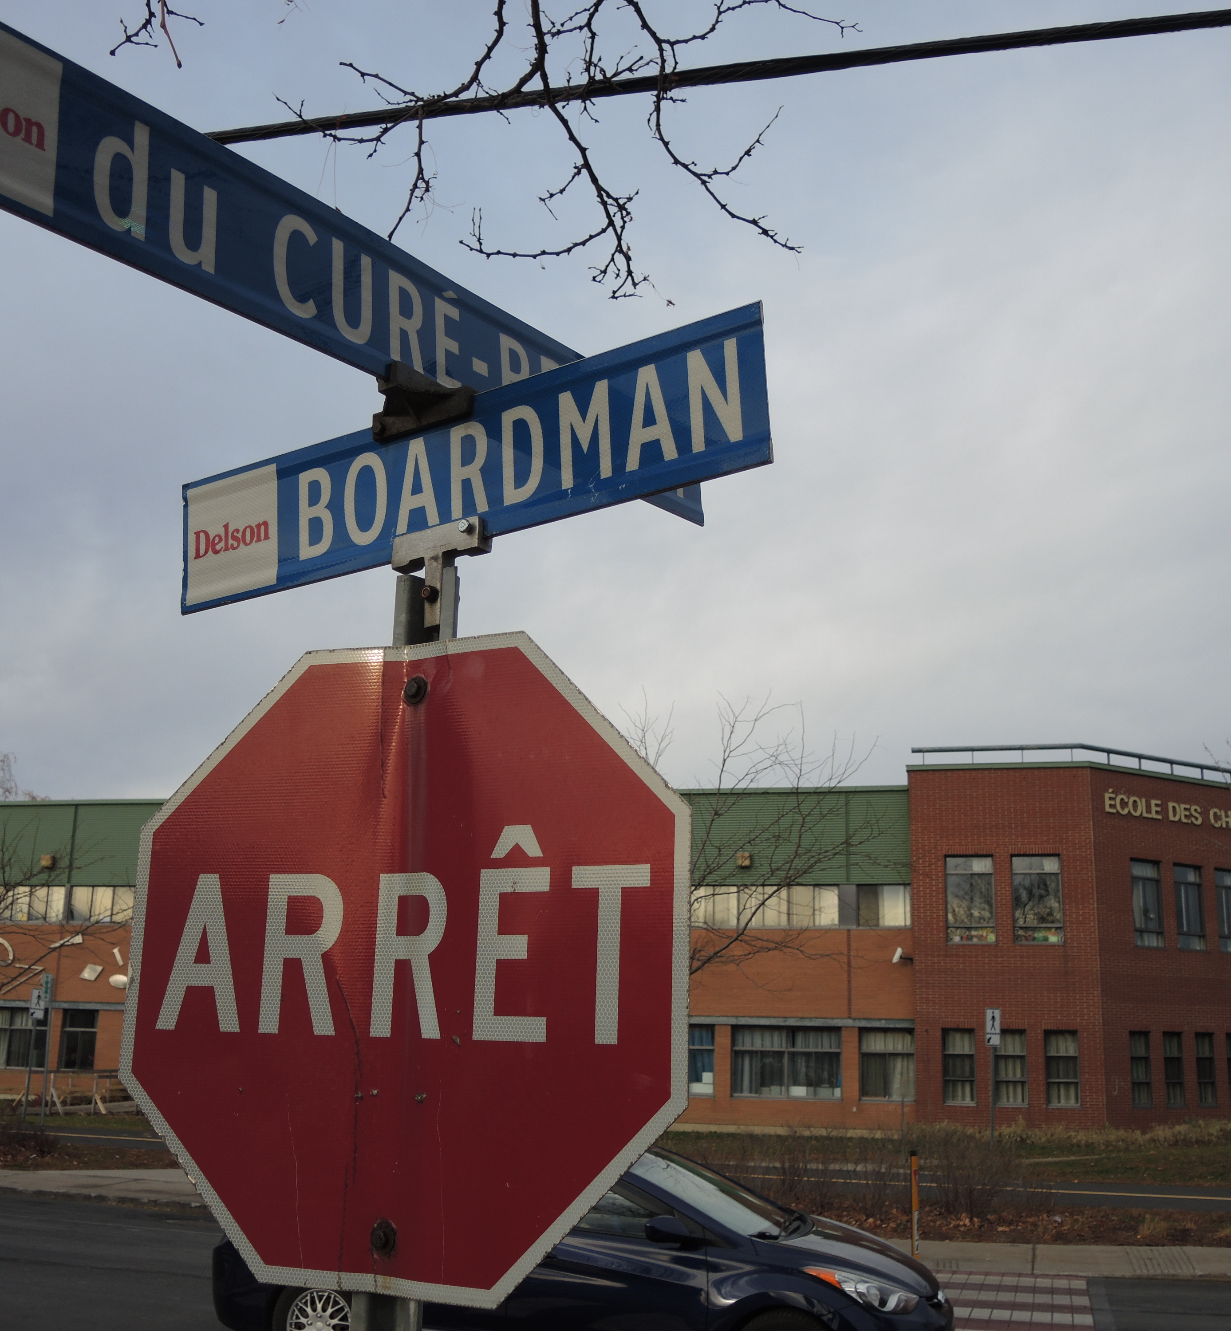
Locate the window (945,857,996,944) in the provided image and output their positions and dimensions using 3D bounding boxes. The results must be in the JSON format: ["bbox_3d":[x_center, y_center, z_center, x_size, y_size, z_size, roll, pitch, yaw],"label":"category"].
[{"bbox_3d":[8.728,5.756,35.263,1.165,2.189,0.150,-2,-14,15],"label":"window"}]

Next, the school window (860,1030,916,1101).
[{"bbox_3d":[6.708,9.829,35.337,1.326,1.754,0.150,-2,-14,15],"label":"school window"}]

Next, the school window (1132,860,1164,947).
[{"bbox_3d":[13.107,5.871,35.299,1.100,2.150,0.130,9,-16,-29],"label":"school window"}]

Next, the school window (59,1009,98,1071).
[{"bbox_3d":[-15.291,10.698,40.979,1.140,1.660,0.130,-2,-14,14],"label":"school window"}]

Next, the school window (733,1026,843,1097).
[{"bbox_3d":[4.297,9.979,35.959,2.750,1.774,0.150,-2,-14,15],"label":"school window"}]

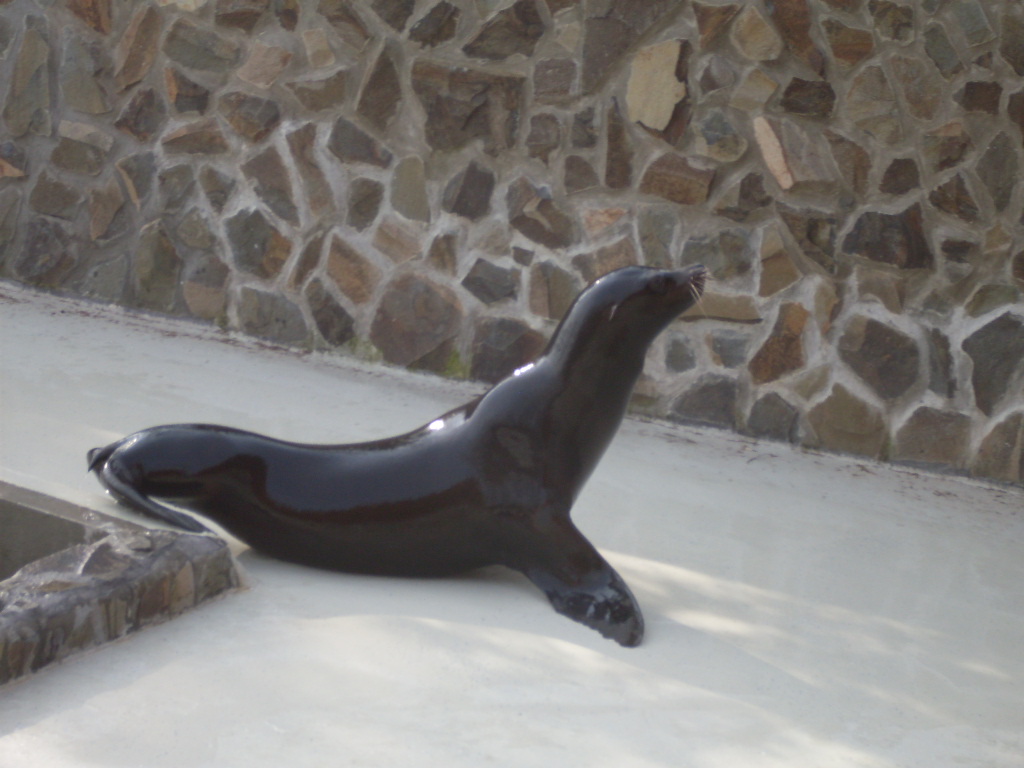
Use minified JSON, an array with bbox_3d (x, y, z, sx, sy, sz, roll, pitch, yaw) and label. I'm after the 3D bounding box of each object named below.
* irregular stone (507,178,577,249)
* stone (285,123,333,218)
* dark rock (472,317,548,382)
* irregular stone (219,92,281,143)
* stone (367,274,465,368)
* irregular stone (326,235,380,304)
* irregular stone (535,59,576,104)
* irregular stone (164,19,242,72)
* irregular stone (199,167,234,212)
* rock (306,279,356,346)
[{"bbox_3d":[0.081,-0.470,9.293,0.207,0.191,0.105,11,19,28],"label":"irregular stone"},{"bbox_3d":[-0.554,-0.606,9.460,0.152,0.262,0.071,11,20,26],"label":"stone"},{"bbox_3d":[0.008,-0.094,9.459,0.262,0.209,0.090,11,20,33],"label":"dark rock"},{"bbox_3d":[-0.741,-0.777,9.783,0.231,0.144,0.090,11,20,33],"label":"irregular stone"},{"bbox_3d":[-0.245,-0.190,9.554,0.305,0.277,0.145,11,23,28],"label":"stone"},{"bbox_3d":[-0.439,-0.329,9.705,0.192,0.195,0.090,11,20,33],"label":"irregular stone"},{"bbox_3d":[0.118,-0.822,9.166,0.123,0.124,0.068,11,19,28],"label":"irregular stone"},{"bbox_3d":[-0.881,-0.987,9.818,0.300,0.152,0.090,11,20,33],"label":"irregular stone"},{"bbox_3d":[-0.861,-0.567,9.822,0.113,0.133,0.062,11,19,28],"label":"irregular stone"},{"bbox_3d":[-0.502,-0.212,9.678,0.165,0.197,0.090,11,23,28],"label":"rock"}]

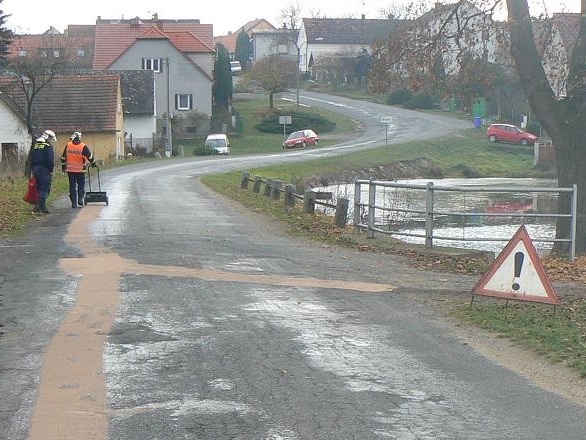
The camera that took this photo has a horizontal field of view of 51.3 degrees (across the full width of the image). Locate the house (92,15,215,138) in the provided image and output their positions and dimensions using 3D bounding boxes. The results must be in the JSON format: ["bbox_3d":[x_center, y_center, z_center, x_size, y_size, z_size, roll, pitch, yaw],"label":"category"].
[{"bbox_3d":[-13.700,-14.046,61.687,12.000,11.600,10.000,0,8,-3],"label":"house"}]

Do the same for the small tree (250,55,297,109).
[{"bbox_3d":[-2.143,-15.187,67.000,4.900,5.900,4.900,0,8,0],"label":"small tree"}]

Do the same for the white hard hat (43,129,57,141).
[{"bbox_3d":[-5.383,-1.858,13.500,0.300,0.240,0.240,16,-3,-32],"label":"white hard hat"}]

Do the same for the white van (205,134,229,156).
[{"bbox_3d":[-6.722,-6.731,54.500,1.800,1.900,4.300,0,8,-2],"label":"white van"}]

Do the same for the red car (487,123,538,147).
[{"bbox_3d":[17.389,-6.710,48.300,3.970,1.470,1.700,7,9,17],"label":"red car"}]

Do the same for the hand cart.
[{"bbox_3d":[-4.747,-0.827,14.750,0.570,0.950,0.600,-1,8,-8],"label":"hand cart"}]

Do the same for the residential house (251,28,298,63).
[{"bbox_3d":[-3.039,-30.481,109.000,8.300,7.200,8.500,0,8,0],"label":"residential house"}]

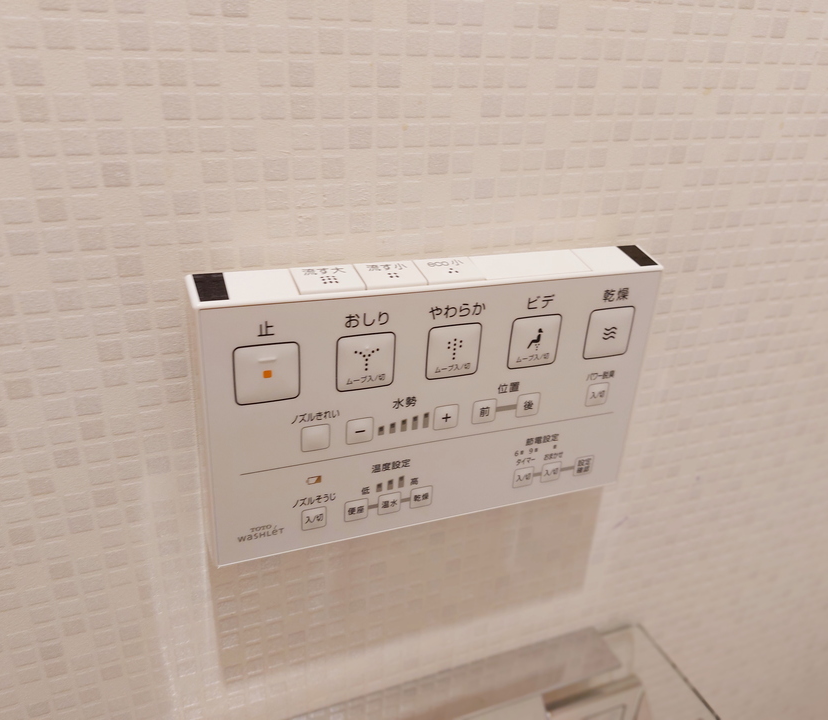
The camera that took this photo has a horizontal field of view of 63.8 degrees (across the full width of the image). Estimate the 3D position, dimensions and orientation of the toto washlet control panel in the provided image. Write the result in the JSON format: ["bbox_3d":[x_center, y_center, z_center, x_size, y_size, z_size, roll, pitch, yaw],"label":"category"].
[{"bbox_3d":[0.011,0.016,0.290,0.198,0.117,0.021,-7,27,-21],"label":"toto washlet control panel"}]

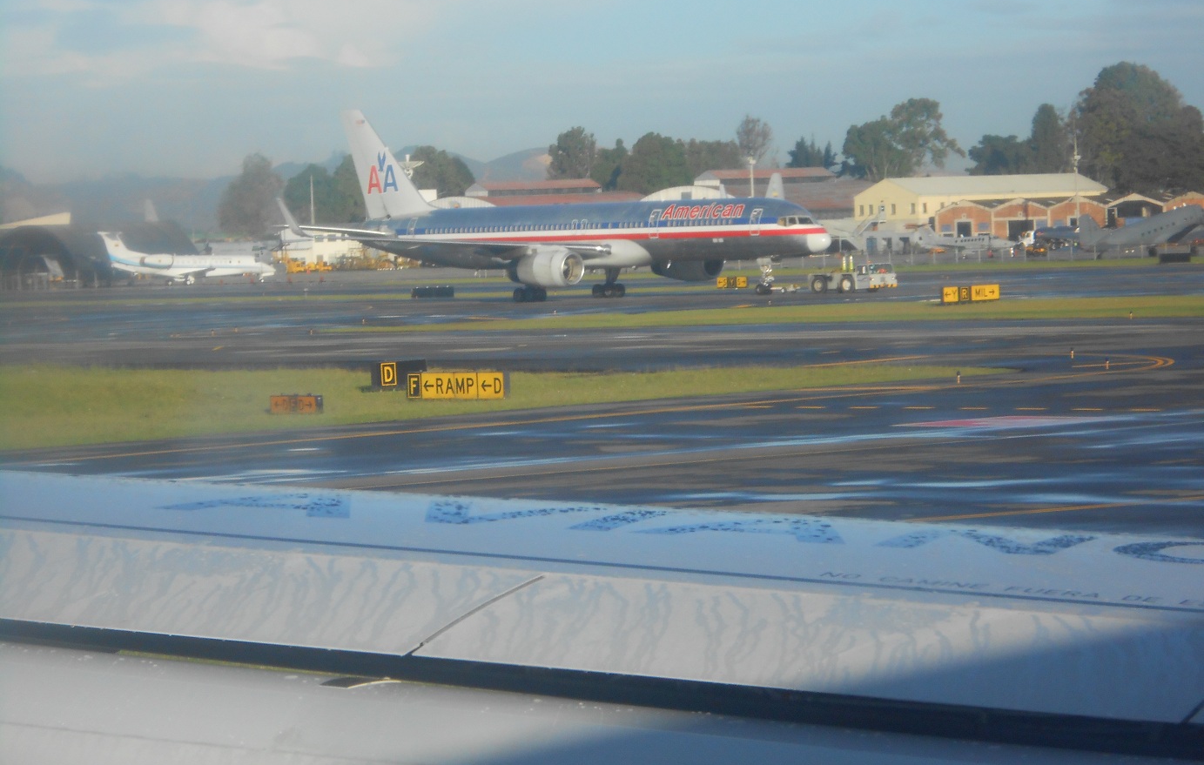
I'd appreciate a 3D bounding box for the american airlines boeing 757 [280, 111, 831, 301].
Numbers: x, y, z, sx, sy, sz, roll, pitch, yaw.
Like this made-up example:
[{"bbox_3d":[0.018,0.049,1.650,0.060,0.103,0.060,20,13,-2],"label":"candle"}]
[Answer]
[{"bbox_3d":[-1.869,-12.302,363.204,41.000,13.600,47.300,-3,2,-44],"label":"american airlines boeing 757"}]

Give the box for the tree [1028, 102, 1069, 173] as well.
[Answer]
[{"bbox_3d":[73.543,-33.660,889.682,6.790,24.450,6.450,-2,1,0],"label":"tree"}]

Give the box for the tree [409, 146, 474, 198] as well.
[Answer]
[{"bbox_3d":[-27.000,-29.688,919.729,11.170,20.830,10.610,-2,1,0],"label":"tree"}]

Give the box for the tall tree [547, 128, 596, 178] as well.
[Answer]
[{"bbox_3d":[-5.194,-33.063,959.685,8.650,24.220,8.220,-2,1,0],"label":"tall tree"}]

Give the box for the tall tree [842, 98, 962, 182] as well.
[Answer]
[{"bbox_3d":[50.451,-34.492,909.656,20.190,26.430,15.150,-2,1,0],"label":"tall tree"}]

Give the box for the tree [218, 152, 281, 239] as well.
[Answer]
[{"bbox_3d":[-60.174,-28.907,929.731,10.960,20.690,10.420,-2,1,0],"label":"tree"}]

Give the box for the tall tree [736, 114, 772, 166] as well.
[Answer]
[{"bbox_3d":[27.735,-35.294,979.665,6.630,25.710,6.300,-2,1,0],"label":"tall tree"}]

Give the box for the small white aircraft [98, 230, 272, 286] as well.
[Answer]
[{"bbox_3d":[-54.343,-16.470,715.570,26.300,6.760,20.800,-2,2,-27],"label":"small white aircraft"}]

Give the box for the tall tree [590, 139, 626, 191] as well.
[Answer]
[{"bbox_3d":[1.273,-32.077,959.715,6.320,21.870,6.010,-2,1,0],"label":"tall tree"}]

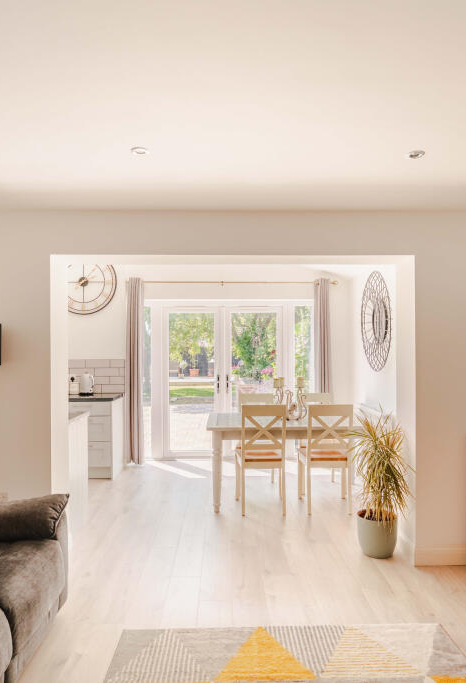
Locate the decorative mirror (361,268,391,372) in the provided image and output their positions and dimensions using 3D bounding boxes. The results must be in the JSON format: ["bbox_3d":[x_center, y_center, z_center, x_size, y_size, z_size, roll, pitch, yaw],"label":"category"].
[{"bbox_3d":[1.575,-0.222,5.070,0.050,1.110,1.060,0,-1,-1],"label":"decorative mirror"}]

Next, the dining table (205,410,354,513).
[{"bbox_3d":[0.550,1.131,4.370,1.580,0.760,0.850,0,-1,-1],"label":"dining table"}]

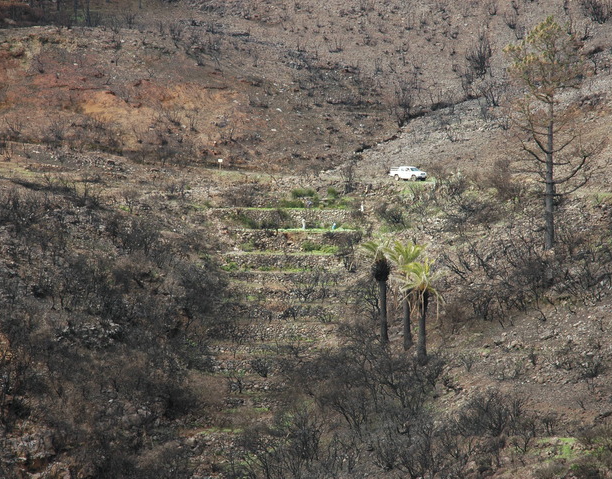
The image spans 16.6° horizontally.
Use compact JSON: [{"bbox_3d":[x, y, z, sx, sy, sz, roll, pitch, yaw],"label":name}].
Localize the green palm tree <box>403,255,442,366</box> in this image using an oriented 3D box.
[{"bbox_3d":[12.547,7.754,226.000,4.200,11.100,4.200,0,4,0],"label":"green palm tree"}]

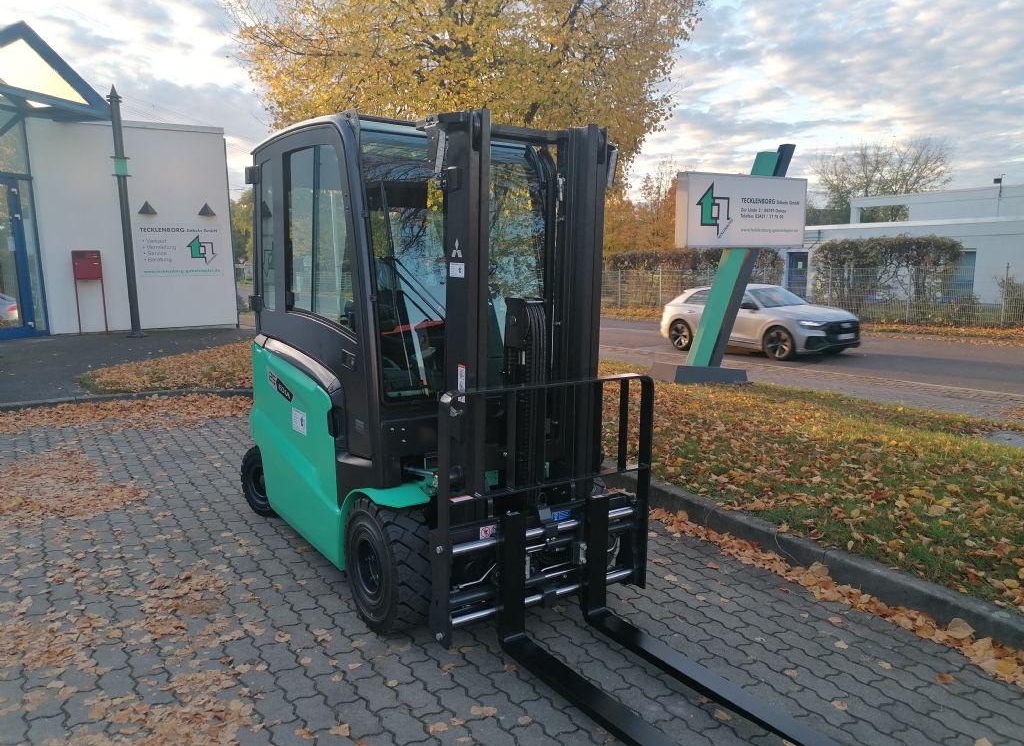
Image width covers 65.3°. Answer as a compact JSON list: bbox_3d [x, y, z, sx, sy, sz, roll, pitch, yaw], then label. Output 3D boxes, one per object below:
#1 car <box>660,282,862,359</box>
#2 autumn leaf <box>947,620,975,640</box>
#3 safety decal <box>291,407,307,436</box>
[{"bbox_3d":[5.809,-1.298,19.032,2.020,1.700,4.980,-5,9,-32],"label":"car"},{"bbox_3d":[1.829,1.043,3.247,0.110,0.070,0.050,2,9,15],"label":"autumn leaf"},{"bbox_3d":[-1.083,0.249,4.076,0.005,0.118,0.205,-3,9,-33],"label":"safety decal"}]

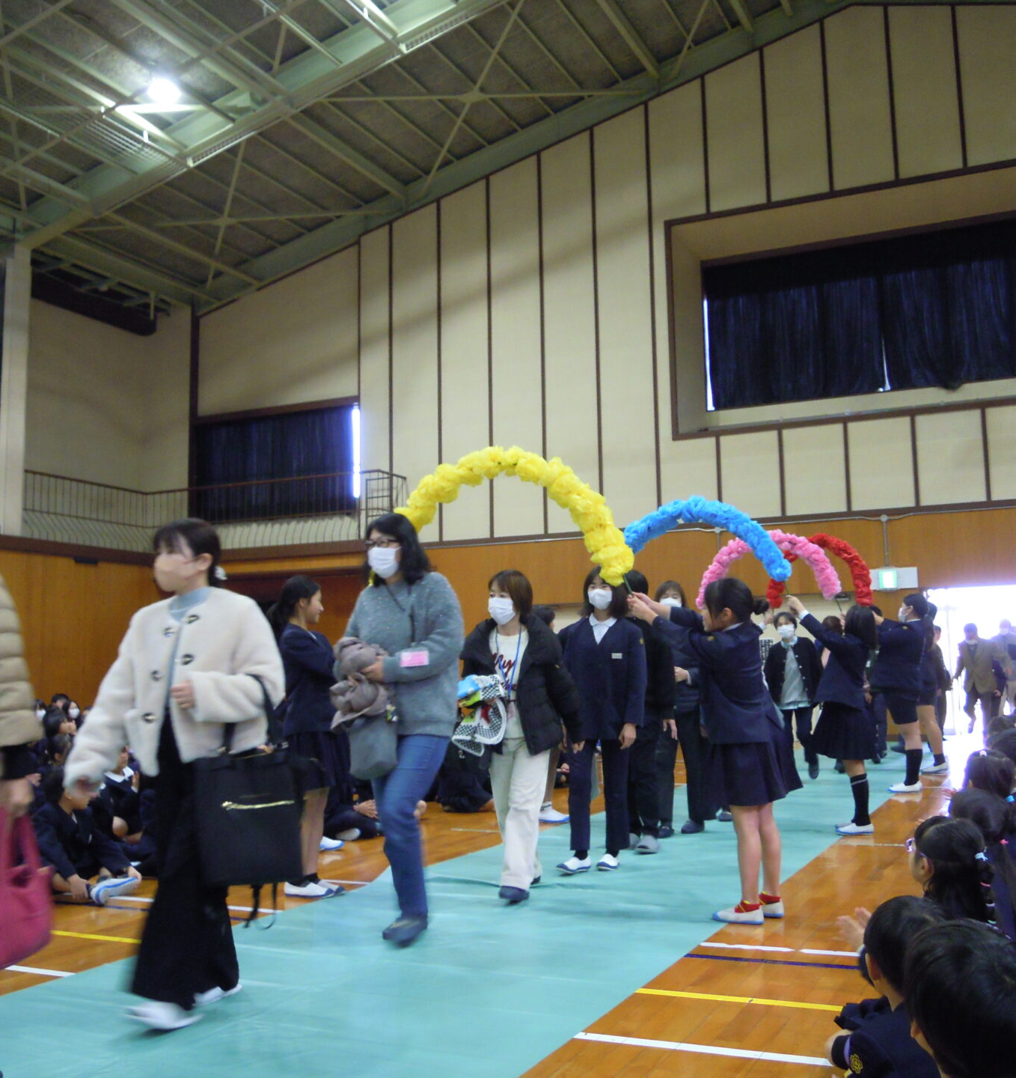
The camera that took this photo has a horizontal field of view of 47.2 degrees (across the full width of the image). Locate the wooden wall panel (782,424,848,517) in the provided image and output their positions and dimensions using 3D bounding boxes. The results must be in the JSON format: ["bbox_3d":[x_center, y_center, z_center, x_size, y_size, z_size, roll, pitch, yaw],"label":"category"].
[{"bbox_3d":[4.585,-1.029,17.343,0.909,1.333,0.050,-4,-8,25],"label":"wooden wall panel"}]

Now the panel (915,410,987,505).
[{"bbox_3d":[5.980,-1.086,15.701,0.877,1.217,0.050,-4,-7,25],"label":"panel"}]

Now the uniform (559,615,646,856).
[{"bbox_3d":[0.495,1.028,6.100,0.430,1.240,0.260,-2,-7,11],"label":"uniform"}]

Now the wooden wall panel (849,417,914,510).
[{"bbox_3d":[5.448,-1.093,16.939,0.912,1.335,0.050,-4,-8,25],"label":"wooden wall panel"}]

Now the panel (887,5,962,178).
[{"bbox_3d":[6.194,-6.720,17.233,0.899,2.762,0.050,-4,-8,25],"label":"panel"}]

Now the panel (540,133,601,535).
[{"bbox_3d":[0.965,-3.285,18.278,0.908,6.394,0.050,-4,-7,25],"label":"panel"}]

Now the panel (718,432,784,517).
[{"bbox_3d":[3.712,-0.965,17.753,0.910,1.323,0.050,-4,-8,25],"label":"panel"}]

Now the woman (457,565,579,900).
[{"bbox_3d":[0.061,0.927,5.500,0.520,1.520,0.400,-4,-7,25],"label":"woman"}]

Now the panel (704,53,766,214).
[{"bbox_3d":[3.611,-6.426,18.432,0.914,2.503,0.050,-4,-8,25],"label":"panel"}]

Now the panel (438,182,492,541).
[{"bbox_3d":[-0.708,-2.933,19.022,0.921,5.935,0.050,-4,-7,25],"label":"panel"}]

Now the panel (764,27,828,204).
[{"bbox_3d":[4.478,-6.600,18.038,0.896,2.746,0.050,-4,-8,25],"label":"panel"}]

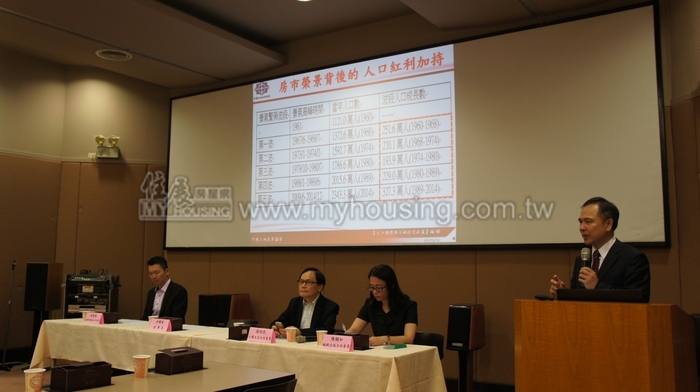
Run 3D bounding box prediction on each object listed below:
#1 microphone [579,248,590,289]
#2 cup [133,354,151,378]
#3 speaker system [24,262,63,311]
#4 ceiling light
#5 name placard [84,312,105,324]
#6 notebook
[{"bbox_3d":[1.202,0.376,2.950,0.050,0.220,0.050,6,-20,1],"label":"microphone"},{"bbox_3d":[-0.996,0.816,2.744,0.082,0.093,0.082,1,-7,0],"label":"cup"},{"bbox_3d":[-3.624,1.077,6.800,0.290,0.560,0.260,-1,-7,14],"label":"speaker system"},{"bbox_3d":[-2.679,-1.601,6.512,0.410,0.050,0.410,1,-7,0],"label":"ceiling light"},{"bbox_3d":[-2.265,1.087,5.105,0.205,0.095,0.053,-3,-8,29],"label":"name placard"},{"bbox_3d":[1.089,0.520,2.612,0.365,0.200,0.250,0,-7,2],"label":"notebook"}]

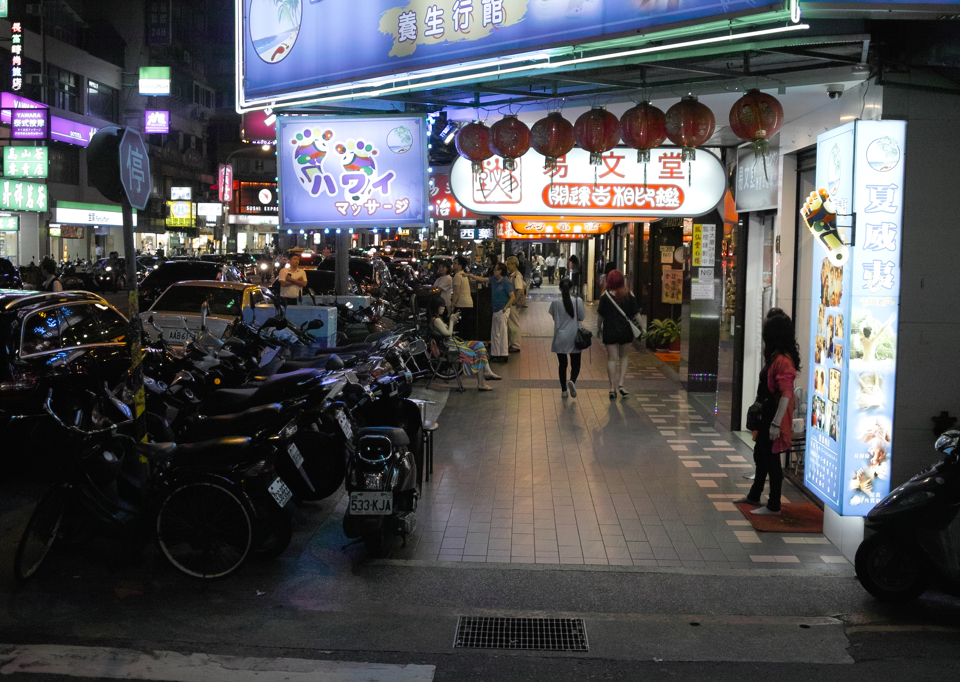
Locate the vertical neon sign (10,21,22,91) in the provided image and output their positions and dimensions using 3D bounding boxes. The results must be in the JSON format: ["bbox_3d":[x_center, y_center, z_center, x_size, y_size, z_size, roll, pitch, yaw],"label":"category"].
[{"bbox_3d":[-16.507,-10.168,41.518,0.409,2.474,0.220,1,5,2],"label":"vertical neon sign"}]

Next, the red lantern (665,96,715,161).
[{"bbox_3d":[1.410,-1.430,7.847,0.342,0.438,0.342,1,5,2],"label":"red lantern"}]

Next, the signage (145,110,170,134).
[{"bbox_3d":[-14.940,-10.122,54.008,1.158,1.089,0.200,1,5,2],"label":"signage"}]

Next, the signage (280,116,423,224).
[{"bbox_3d":[-1.071,-1.430,9.850,1.270,0.960,0.150,-1,5,-1],"label":"signage"}]

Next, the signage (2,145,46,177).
[{"bbox_3d":[-16.299,-6.401,41.807,1.620,1.104,0.220,1,5,2],"label":"signage"}]

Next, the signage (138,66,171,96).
[{"bbox_3d":[-15.039,-11.990,53.864,1.436,1.390,0.250,1,5,2],"label":"signage"}]

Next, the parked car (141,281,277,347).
[{"bbox_3d":[-3.912,-0.243,18.533,1.700,1.440,4.450,1,5,2],"label":"parked car"}]

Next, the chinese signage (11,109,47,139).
[{"bbox_3d":[-16.248,-7.782,42.000,1.280,1.100,0.250,1,5,2],"label":"chinese signage"}]

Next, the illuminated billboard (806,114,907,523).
[{"bbox_3d":[2.351,-0.150,7.368,0.310,2.360,0.890,1,5,2],"label":"illuminated billboard"}]

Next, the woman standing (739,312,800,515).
[{"bbox_3d":[2.219,0.527,8.918,0.480,1.520,0.450,2,5,14],"label":"woman standing"}]

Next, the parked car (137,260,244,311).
[{"bbox_3d":[-5.645,-0.885,24.705,1.800,1.650,4.500,1,5,0],"label":"parked car"}]

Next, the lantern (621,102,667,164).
[{"bbox_3d":[1.167,-1.480,8.317,0.337,0.449,0.337,1,5,2],"label":"lantern"}]

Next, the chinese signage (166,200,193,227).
[{"bbox_3d":[-17.012,-7.190,66.000,1.420,1.480,0.280,1,5,2],"label":"chinese signage"}]

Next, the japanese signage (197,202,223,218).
[{"bbox_3d":[-16.444,-7.978,71.000,1.500,0.850,0.250,1,5,2],"label":"japanese signage"}]

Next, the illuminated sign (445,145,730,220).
[{"bbox_3d":[1.109,-1.628,11.974,2.831,0.731,0.200,1,5,2],"label":"illuminated sign"}]

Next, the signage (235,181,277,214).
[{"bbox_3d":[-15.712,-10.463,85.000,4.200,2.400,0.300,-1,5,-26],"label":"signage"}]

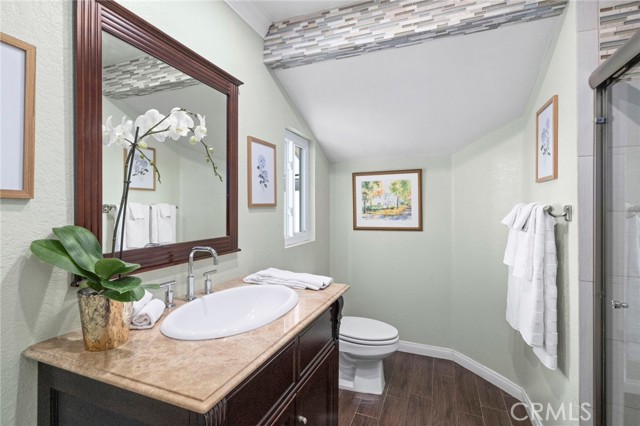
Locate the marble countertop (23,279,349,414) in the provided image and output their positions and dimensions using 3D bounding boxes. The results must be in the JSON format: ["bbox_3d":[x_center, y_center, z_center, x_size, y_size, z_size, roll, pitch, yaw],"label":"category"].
[{"bbox_3d":[-0.308,0.357,1.037,0.583,0.028,0.890,-1,1,23],"label":"marble countertop"}]

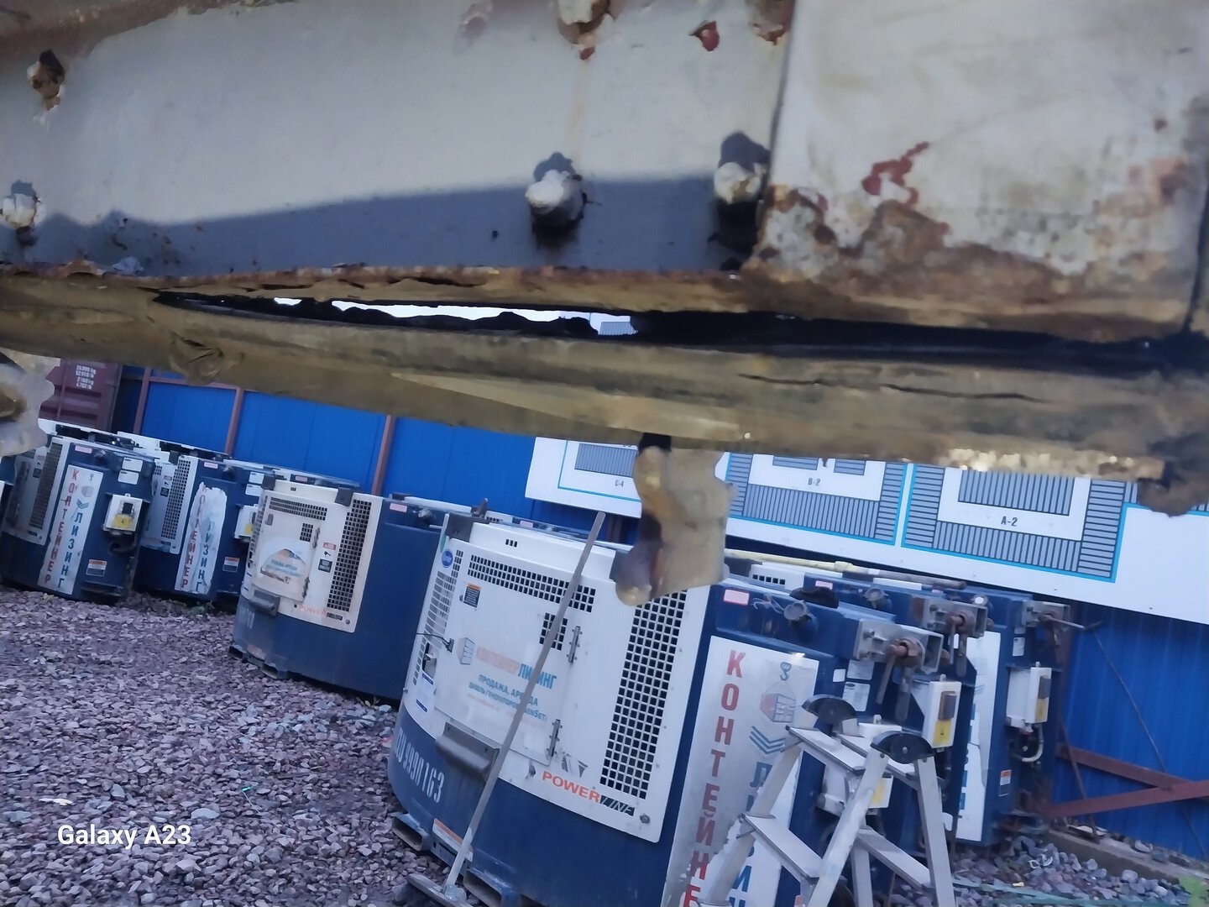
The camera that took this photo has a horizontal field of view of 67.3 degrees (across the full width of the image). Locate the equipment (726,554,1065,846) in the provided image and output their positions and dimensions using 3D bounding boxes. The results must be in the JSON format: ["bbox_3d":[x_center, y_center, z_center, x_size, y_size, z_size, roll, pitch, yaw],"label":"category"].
[{"bbox_3d":[1.227,1.267,5.333,0.950,1.260,2.330,12,-5,-43],"label":"equipment"}]

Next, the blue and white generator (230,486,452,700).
[{"bbox_3d":[-1.691,0.731,5.427,2.412,1.098,0.672,7,-6,45],"label":"blue and white generator"}]

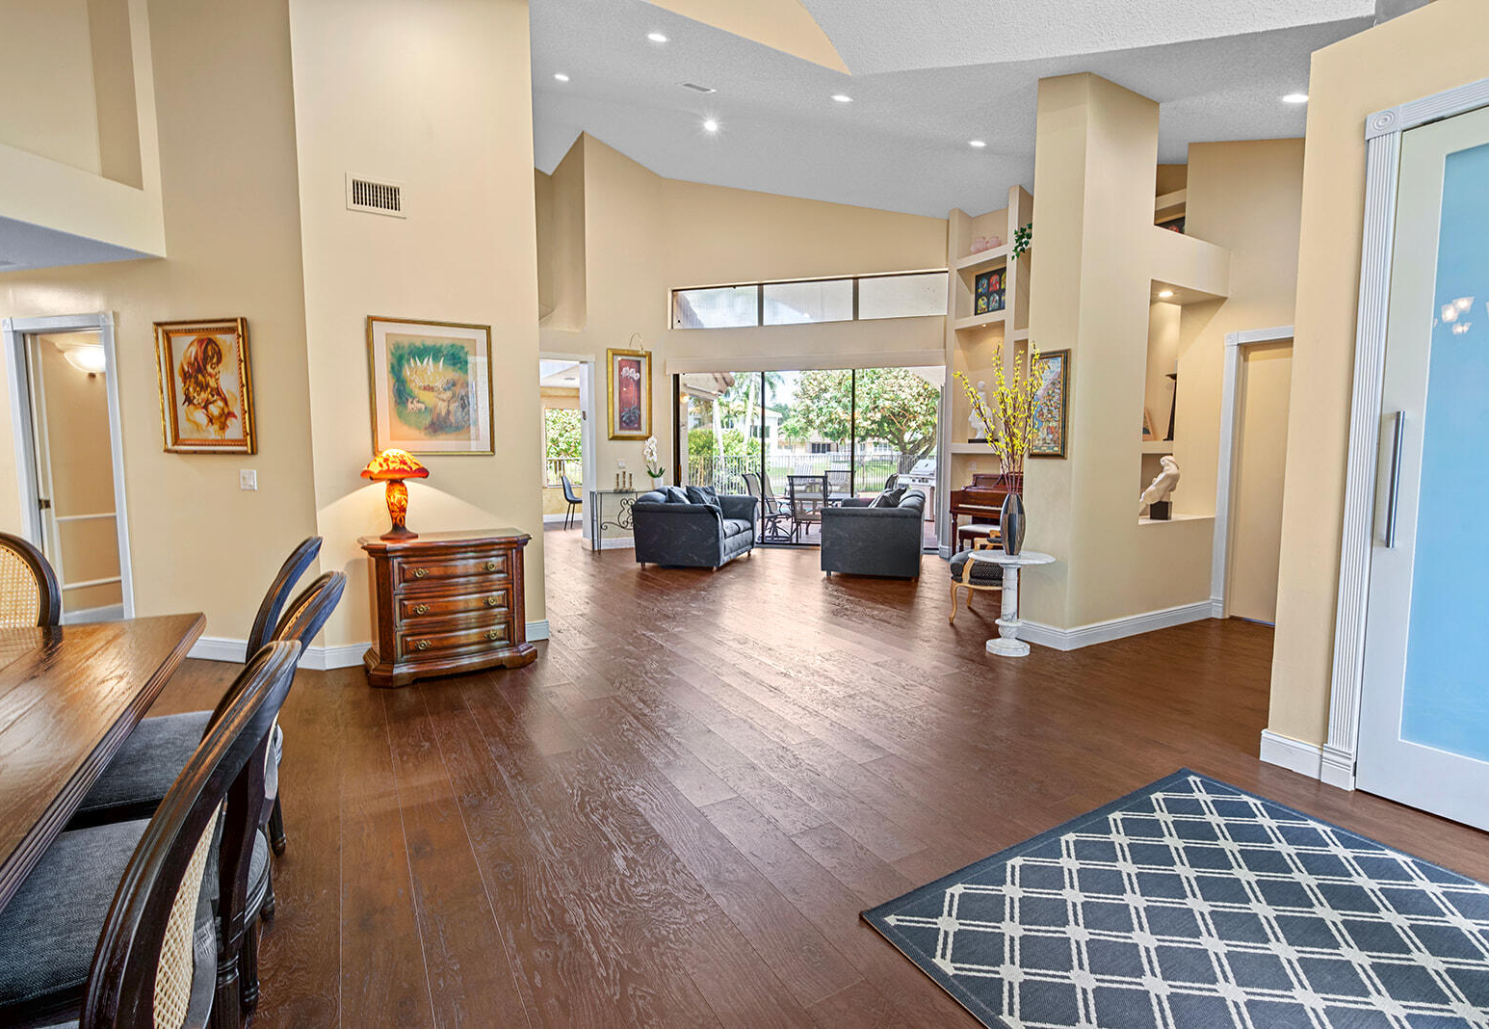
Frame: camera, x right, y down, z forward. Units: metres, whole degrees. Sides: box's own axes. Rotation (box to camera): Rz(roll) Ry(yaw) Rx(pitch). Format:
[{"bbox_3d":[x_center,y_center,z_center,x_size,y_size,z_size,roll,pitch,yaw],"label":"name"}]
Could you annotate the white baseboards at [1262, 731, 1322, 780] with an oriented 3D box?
[{"bbox_3d":[2.133,0.932,2.668,0.025,0.126,0.197,-3,6,-30],"label":"white baseboards"}]

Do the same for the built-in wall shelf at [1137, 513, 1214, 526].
[{"bbox_3d":[2.986,0.050,4.984,1.000,0.035,0.340,-3,6,-30],"label":"built-in wall shelf"}]

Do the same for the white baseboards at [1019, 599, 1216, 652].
[{"bbox_3d":[2.675,0.735,4.872,1.790,0.140,0.360,-3,6,-30],"label":"white baseboards"}]

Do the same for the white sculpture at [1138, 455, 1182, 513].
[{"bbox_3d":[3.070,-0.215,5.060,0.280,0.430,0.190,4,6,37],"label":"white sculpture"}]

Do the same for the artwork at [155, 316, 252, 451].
[{"bbox_3d":[-3.111,-0.734,3.950,0.637,0.755,0.045,1,5,15],"label":"artwork"}]

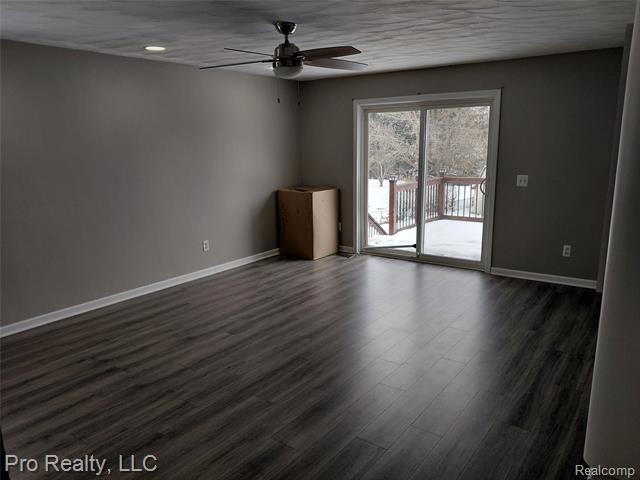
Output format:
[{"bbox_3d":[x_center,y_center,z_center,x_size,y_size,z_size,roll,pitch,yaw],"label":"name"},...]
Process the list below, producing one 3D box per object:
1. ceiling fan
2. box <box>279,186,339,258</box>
[{"bbox_3d":[-0.263,-1.357,3.313,1.277,0.386,1.247,8,15,36],"label":"ceiling fan"},{"bbox_3d":[-0.154,-0.249,6.572,0.589,0.915,0.579,8,15,36],"label":"box"}]

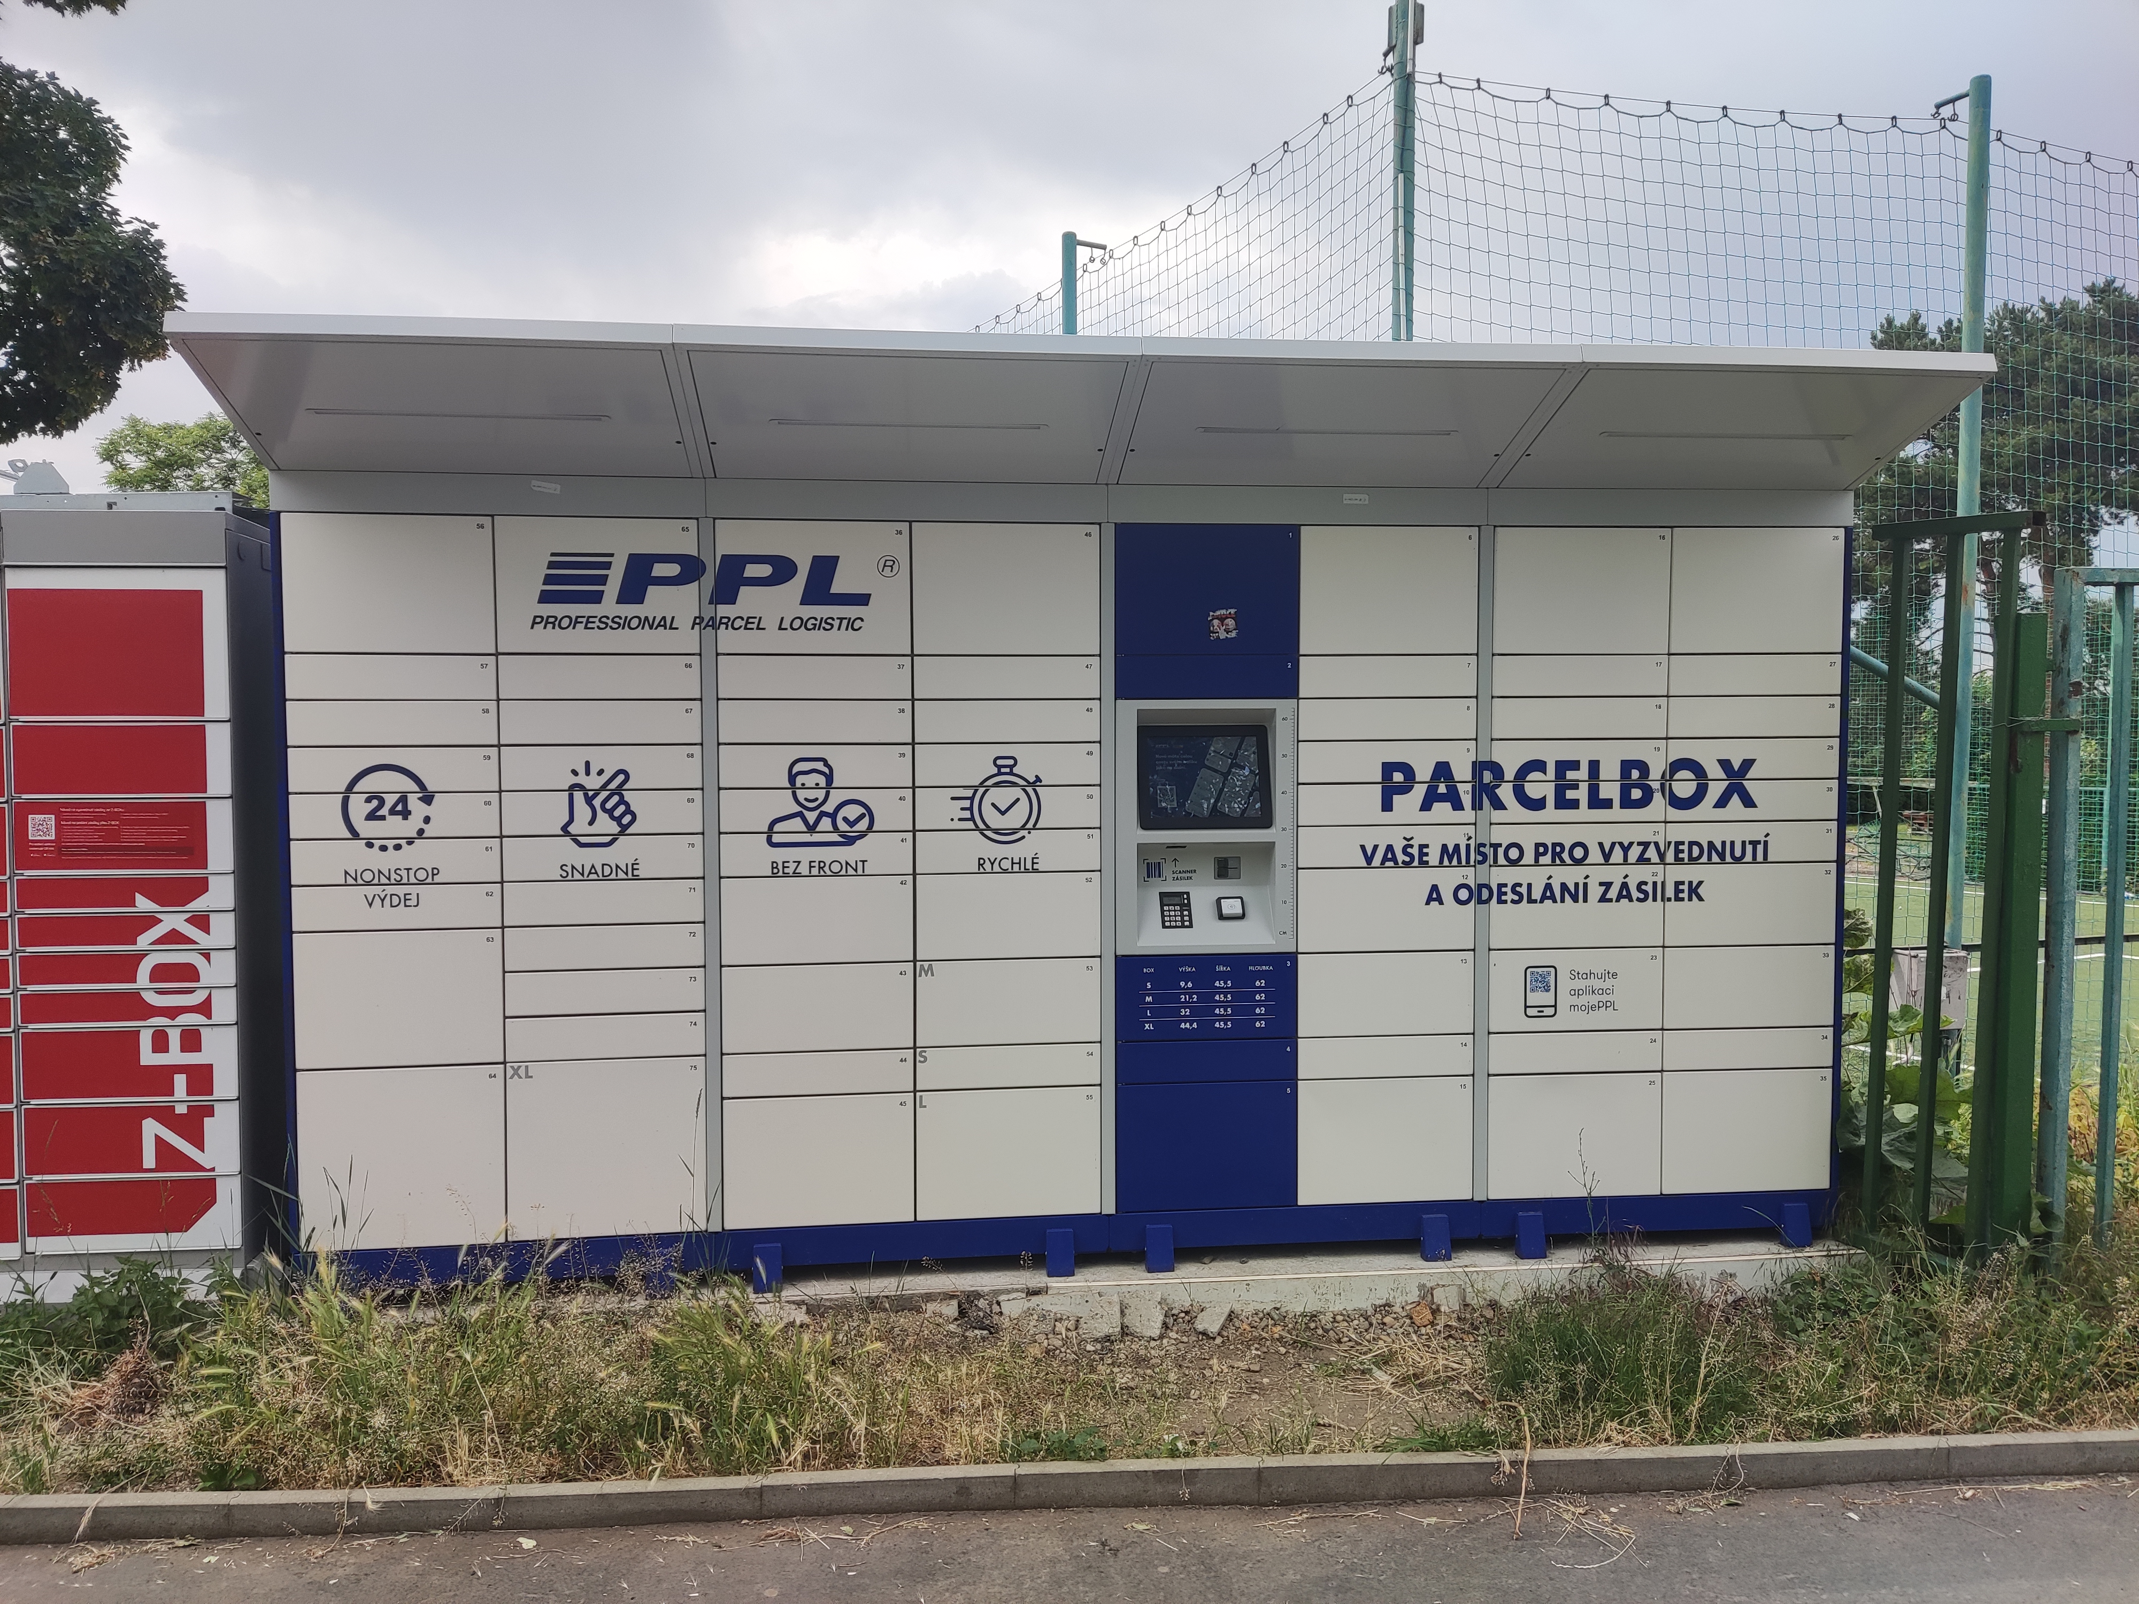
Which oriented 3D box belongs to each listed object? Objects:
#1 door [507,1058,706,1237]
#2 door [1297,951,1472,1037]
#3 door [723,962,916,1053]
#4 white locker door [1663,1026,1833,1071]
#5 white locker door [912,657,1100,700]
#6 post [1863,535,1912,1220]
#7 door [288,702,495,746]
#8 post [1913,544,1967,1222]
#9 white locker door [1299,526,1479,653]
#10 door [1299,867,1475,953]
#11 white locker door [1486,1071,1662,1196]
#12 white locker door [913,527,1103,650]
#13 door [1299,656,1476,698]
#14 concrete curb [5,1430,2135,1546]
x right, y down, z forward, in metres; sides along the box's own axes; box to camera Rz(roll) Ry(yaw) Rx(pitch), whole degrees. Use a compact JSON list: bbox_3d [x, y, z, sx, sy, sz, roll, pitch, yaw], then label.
[{"bbox_3d":[-1.209,0.906,4.059,0.494,0.457,0.025,-1,3,-6],"label":"door"},{"bbox_3d":[0.874,0.530,4.275,0.492,0.225,0.025,-1,3,-6],"label":"door"},{"bbox_3d":[-0.660,0.541,4.083,0.498,0.227,0.025,-1,3,-6],"label":"door"},{"bbox_3d":[1.921,0.698,4.403,0.494,0.111,0.025,-1,3,-7],"label":"white locker door"},{"bbox_3d":[-0.167,-0.331,4.093,0.490,0.111,0.025,-1,3,-6],"label":"white locker door"},{"bbox_3d":[2.302,0.246,4.360,0.036,1.959,0.036,-3,5,-41],"label":"post"},{"bbox_3d":[-1.708,-0.200,3.929,0.494,0.111,0.025,-1,3,-7],"label":"door"},{"bbox_3d":[2.391,0.249,4.253,0.036,1.957,0.036,-2,5,-41],"label":"post"},{"bbox_3d":[0.868,-0.579,4.222,0.497,0.342,0.025,-1,3,-7],"label":"white locker door"},{"bbox_3d":[0.873,0.297,4.263,0.492,0.225,0.025,-1,3,-6],"label":"door"},{"bbox_3d":[1.416,0.932,4.340,0.502,0.348,0.025,-1,3,-6],"label":"white locker door"},{"bbox_3d":[-0.168,-0.562,4.081,0.491,0.342,0.025,-1,3,-6],"label":"white locker door"},{"bbox_3d":[0.869,-0.343,4.235,0.497,0.110,0.025,-1,3,-7],"label":"door"},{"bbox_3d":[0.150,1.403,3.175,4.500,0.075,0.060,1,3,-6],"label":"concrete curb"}]

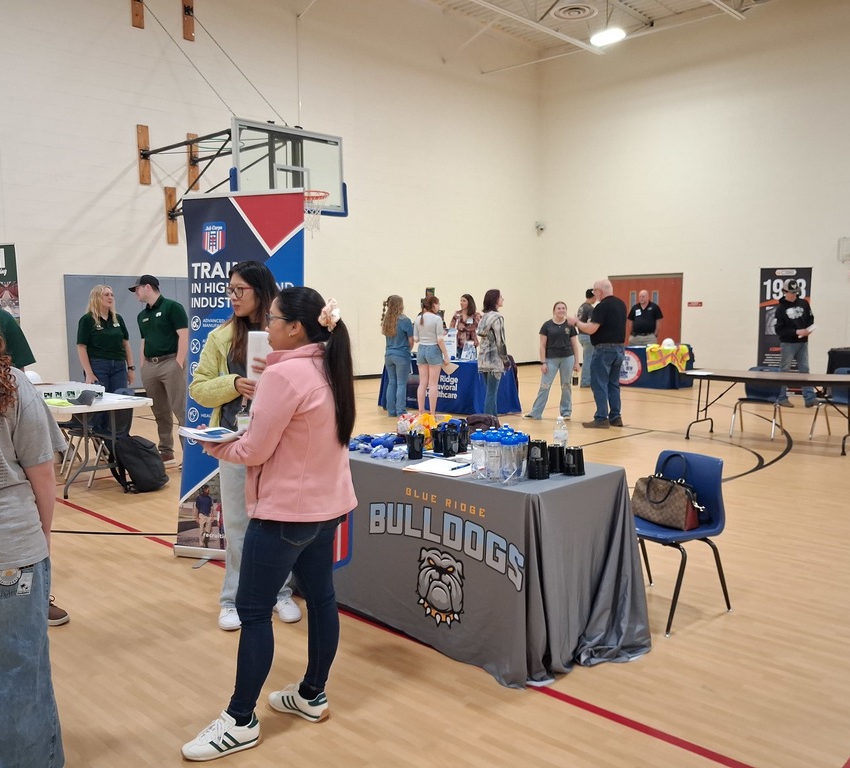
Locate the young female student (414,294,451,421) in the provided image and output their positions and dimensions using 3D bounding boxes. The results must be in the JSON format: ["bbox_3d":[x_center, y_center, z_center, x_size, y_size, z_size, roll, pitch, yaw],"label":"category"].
[{"bbox_3d":[0.048,-0.373,10.817,0.470,1.641,0.330,2,6,20],"label":"young female student"}]

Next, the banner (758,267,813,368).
[{"bbox_3d":[5.830,-0.839,12.941,0.870,2.078,0.180,2,6,20],"label":"banner"}]

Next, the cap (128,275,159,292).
[{"bbox_3d":[-2.651,-0.947,7.550,0.275,0.155,0.180,-9,7,-17],"label":"cap"}]

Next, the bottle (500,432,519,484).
[{"bbox_3d":[0.358,0.312,3.360,0.074,0.213,0.074,0,5,0],"label":"bottle"}]

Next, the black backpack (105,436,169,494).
[{"bbox_3d":[-2.417,0.672,6.750,0.360,0.460,0.320,-18,10,-18],"label":"black backpack"}]

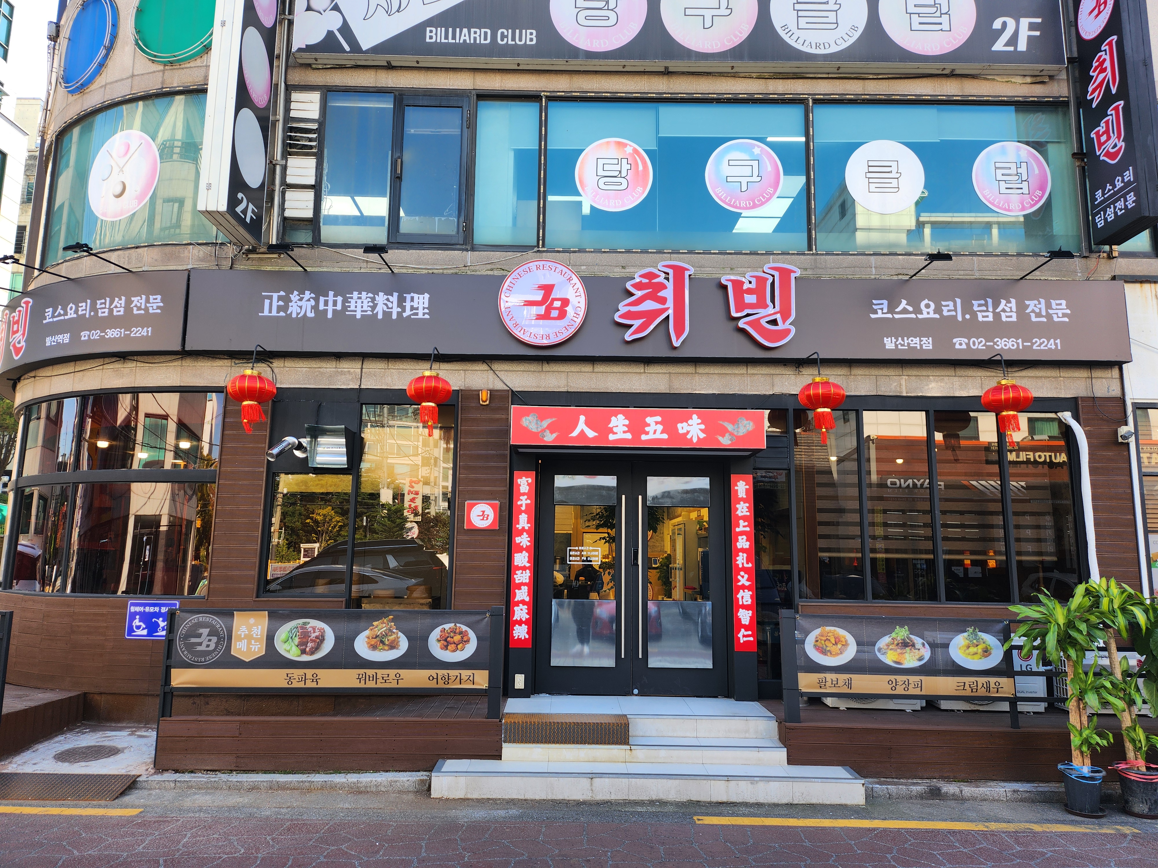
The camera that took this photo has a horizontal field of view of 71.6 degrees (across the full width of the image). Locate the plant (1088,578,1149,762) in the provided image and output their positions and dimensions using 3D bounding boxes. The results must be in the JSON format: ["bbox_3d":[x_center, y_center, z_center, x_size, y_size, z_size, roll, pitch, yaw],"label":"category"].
[{"bbox_3d":[3.936,1.797,5.763,0.540,1.500,0.500,1,-9,0],"label":"plant"}]

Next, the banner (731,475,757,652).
[{"bbox_3d":[1.519,1.181,7.396,0.202,1.606,0.030,1,-8,0],"label":"banner"}]

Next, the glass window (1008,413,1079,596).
[{"bbox_3d":[4.420,0.687,7.662,0.593,1.817,0.080,0,-9,0],"label":"glass window"}]

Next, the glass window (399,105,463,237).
[{"bbox_3d":[-1.519,-2.693,8.240,0.616,1.463,0.080,0,-9,0],"label":"glass window"}]

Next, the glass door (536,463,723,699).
[{"bbox_3d":[0.492,1.333,7.538,1.812,2.166,0.080,1,-8,0],"label":"glass door"}]

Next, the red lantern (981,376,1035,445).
[{"bbox_3d":[3.849,-0.193,7.180,0.410,0.610,0.410,1,-9,0],"label":"red lantern"}]

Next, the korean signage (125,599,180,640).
[{"bbox_3d":[-3.993,1.742,7.500,0.505,0.360,0.025,0,-9,7],"label":"korean signage"}]

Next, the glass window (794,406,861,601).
[{"bbox_3d":[2.385,0.660,7.679,0.612,1.813,0.080,0,-9,0],"label":"glass window"}]

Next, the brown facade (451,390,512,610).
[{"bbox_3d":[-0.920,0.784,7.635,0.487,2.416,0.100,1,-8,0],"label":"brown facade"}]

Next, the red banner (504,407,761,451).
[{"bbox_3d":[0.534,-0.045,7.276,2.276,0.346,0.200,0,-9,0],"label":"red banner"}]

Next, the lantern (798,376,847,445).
[{"bbox_3d":[2.198,-0.210,7.242,0.437,0.615,0.437,0,-9,0],"label":"lantern"}]

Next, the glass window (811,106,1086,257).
[{"bbox_3d":[3.700,-2.584,8.150,2.625,1.572,0.070,1,-8,0],"label":"glass window"}]

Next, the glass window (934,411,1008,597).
[{"bbox_3d":[3.750,0.677,7.668,0.616,1.825,0.080,0,-9,0],"label":"glass window"}]

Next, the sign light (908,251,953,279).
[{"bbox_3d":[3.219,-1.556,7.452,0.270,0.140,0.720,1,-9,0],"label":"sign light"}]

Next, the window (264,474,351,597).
[{"bbox_3d":[-2.577,0.949,7.662,0.774,1.143,0.080,0,-9,0],"label":"window"}]

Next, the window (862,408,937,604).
[{"bbox_3d":[3.063,0.671,7.673,0.612,1.823,0.080,0,-9,0],"label":"window"}]

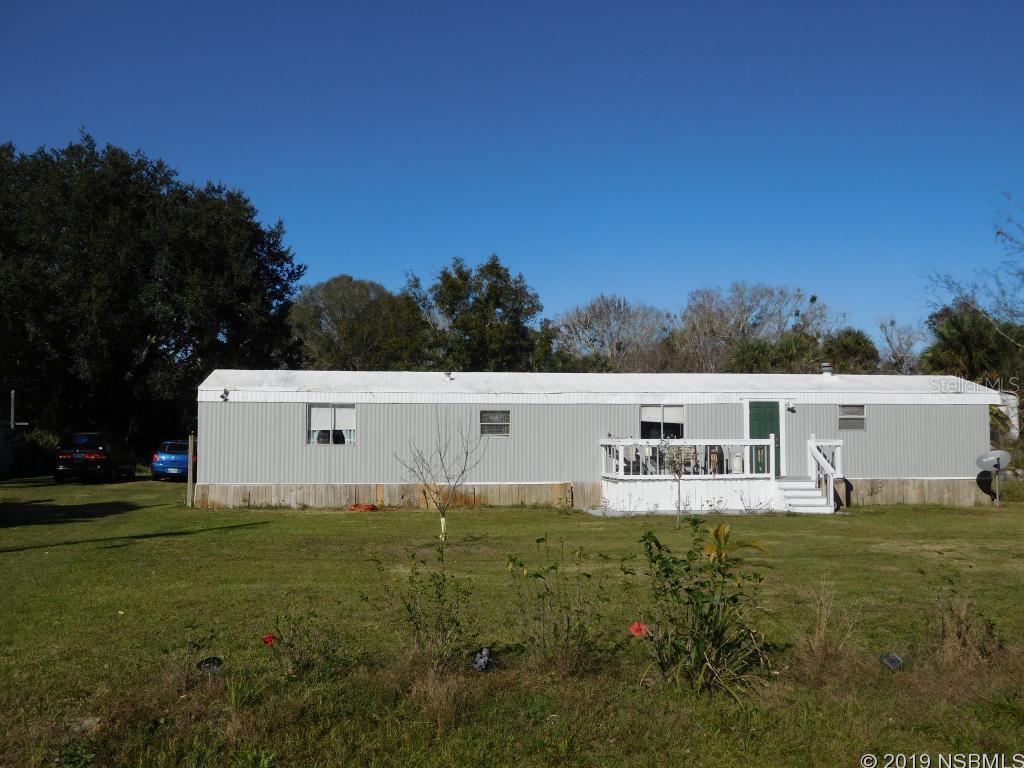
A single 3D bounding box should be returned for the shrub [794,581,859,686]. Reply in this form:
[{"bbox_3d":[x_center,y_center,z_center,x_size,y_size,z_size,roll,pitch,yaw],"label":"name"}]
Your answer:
[{"bbox_3d":[2.165,1.685,6.539,0.456,0.647,0.433,0,-4,0],"label":"shrub"}]

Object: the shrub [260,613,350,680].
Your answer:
[{"bbox_3d":[-1.424,1.791,6.561,0.610,0.437,0.549,0,-4,0],"label":"shrub"}]

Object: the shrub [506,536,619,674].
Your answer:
[{"bbox_3d":[0.360,1.556,6.750,0.798,0.930,0.679,0,-4,0],"label":"shrub"}]

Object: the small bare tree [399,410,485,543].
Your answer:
[{"bbox_3d":[-1.164,1.509,15.636,1.487,2.144,1.368,0,-4,0],"label":"small bare tree"}]

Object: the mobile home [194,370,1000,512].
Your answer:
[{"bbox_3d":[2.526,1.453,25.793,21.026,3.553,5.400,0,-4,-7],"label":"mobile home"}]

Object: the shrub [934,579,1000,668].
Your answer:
[{"bbox_3d":[3.294,1.721,6.861,0.493,0.615,0.468,0,-4,0],"label":"shrub"}]

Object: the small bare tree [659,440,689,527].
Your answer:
[{"bbox_3d":[3.089,1.908,18.106,0.574,1.653,0.545,0,-4,0],"label":"small bare tree"}]

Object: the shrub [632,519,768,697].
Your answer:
[{"bbox_3d":[1.251,1.444,6.284,0.903,1.095,0.794,0,-4,0],"label":"shrub"}]

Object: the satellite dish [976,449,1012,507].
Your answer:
[{"bbox_3d":[12.594,2.451,24.696,0.880,1.481,0.720,-3,-4,37],"label":"satellite dish"}]

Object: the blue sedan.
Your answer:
[{"bbox_3d":[-12.442,2.953,36.365,1.720,1.440,4.400,0,-4,-7],"label":"blue sedan"}]

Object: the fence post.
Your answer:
[{"bbox_3d":[-7.884,2.121,23.213,0.110,1.861,0.110,0,-4,-7],"label":"fence post"}]

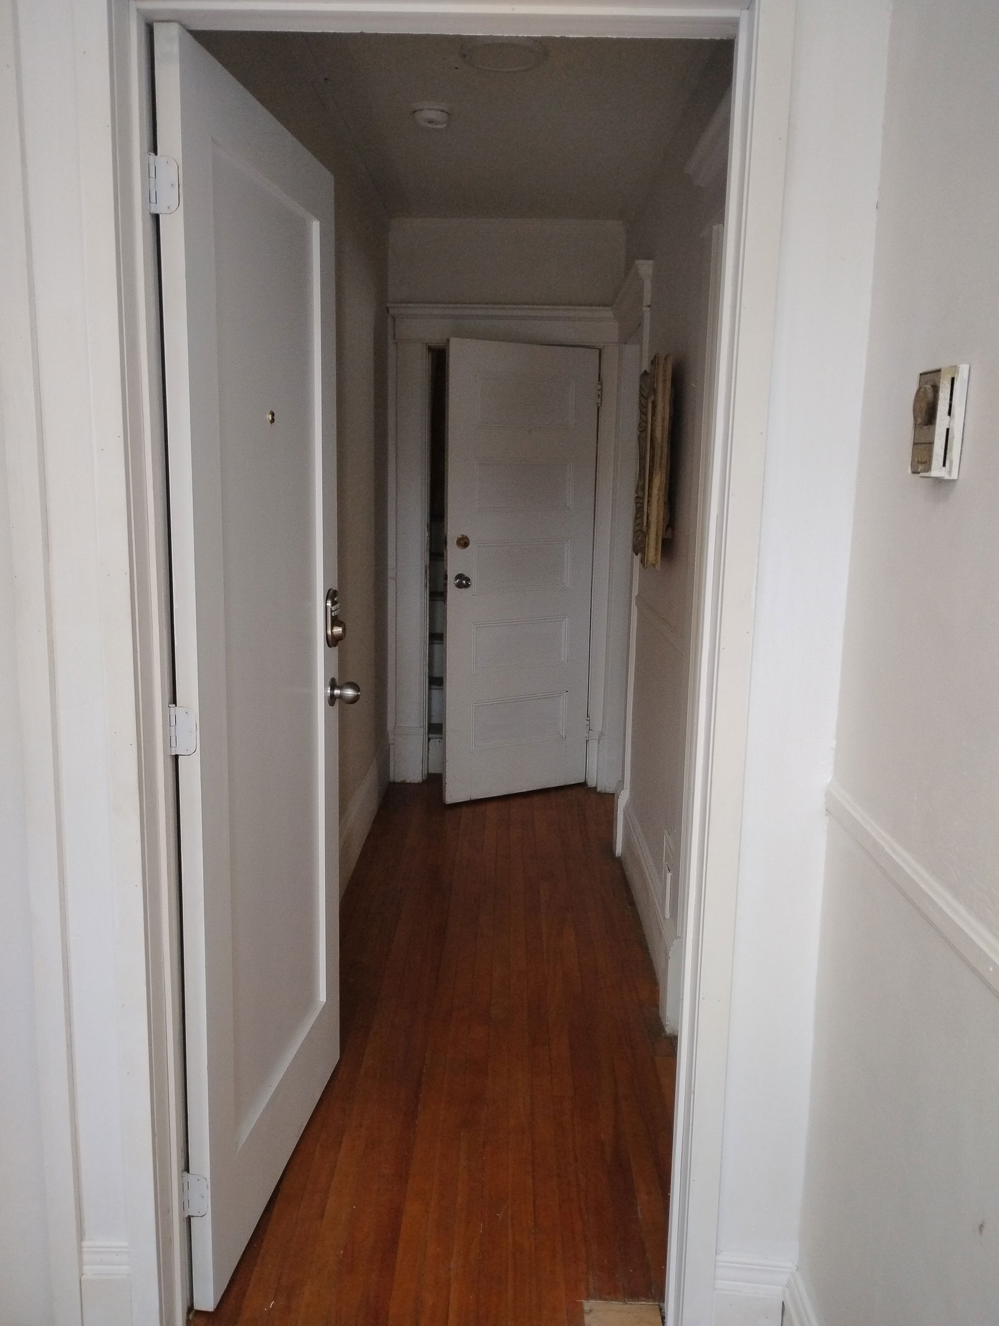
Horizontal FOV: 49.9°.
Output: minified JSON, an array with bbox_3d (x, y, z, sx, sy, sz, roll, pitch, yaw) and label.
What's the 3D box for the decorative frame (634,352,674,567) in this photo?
[{"bbox_3d":[0.480,-0.629,3.403,0.065,0.620,0.480,1,10,1],"label":"decorative frame"}]

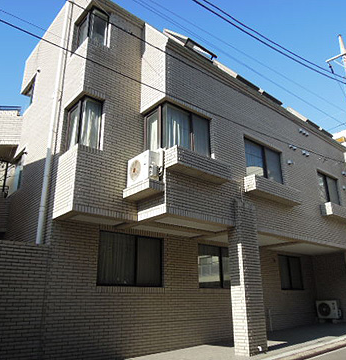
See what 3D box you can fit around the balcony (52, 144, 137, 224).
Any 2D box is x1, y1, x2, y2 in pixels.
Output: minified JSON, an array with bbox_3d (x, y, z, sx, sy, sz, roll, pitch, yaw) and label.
[{"bbox_3d":[-1.702,0.216,7.589,1.550,1.442,1.009,16,-25,-38],"label":"balcony"}]

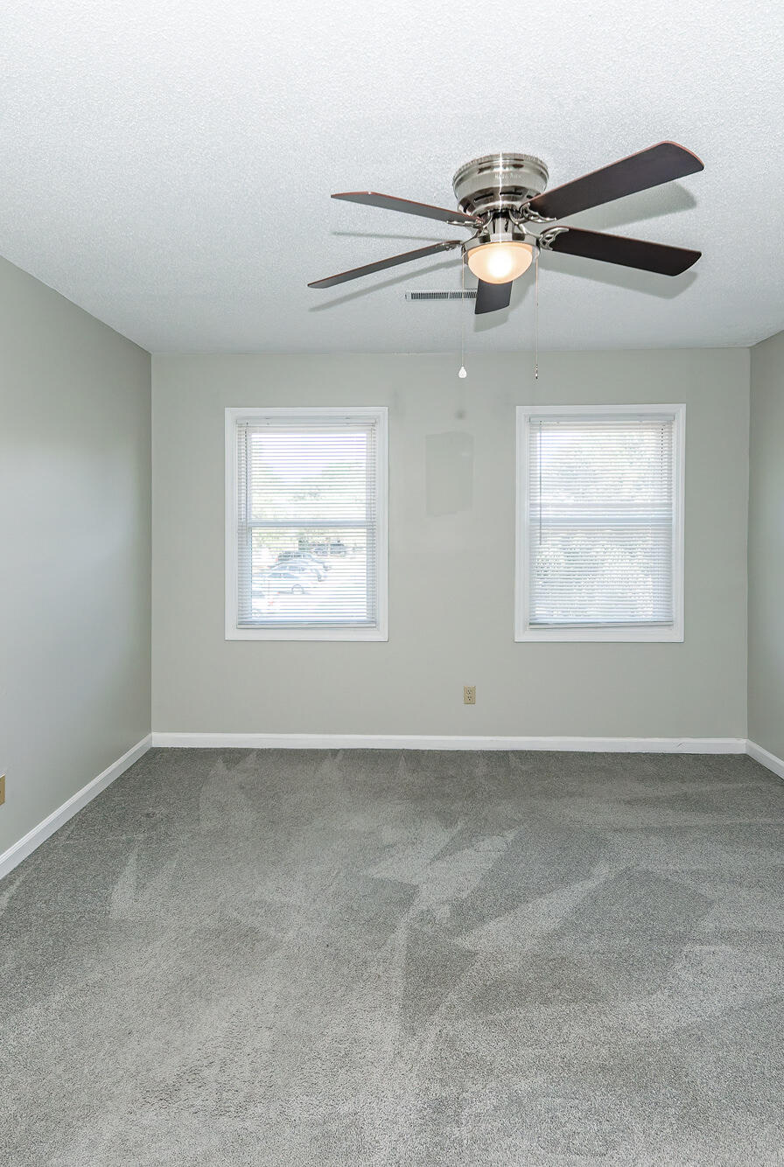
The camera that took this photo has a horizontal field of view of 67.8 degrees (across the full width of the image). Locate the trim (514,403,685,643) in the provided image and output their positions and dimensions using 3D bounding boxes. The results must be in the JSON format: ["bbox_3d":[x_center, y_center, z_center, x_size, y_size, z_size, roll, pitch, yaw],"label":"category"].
[{"bbox_3d":[1.252,-0.351,3.542,1.003,1.414,0.100,0,3,2],"label":"trim"}]

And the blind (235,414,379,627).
[{"bbox_3d":[-0.524,-0.368,3.589,0.869,1.305,0.035,0,3,2],"label":"blind"}]

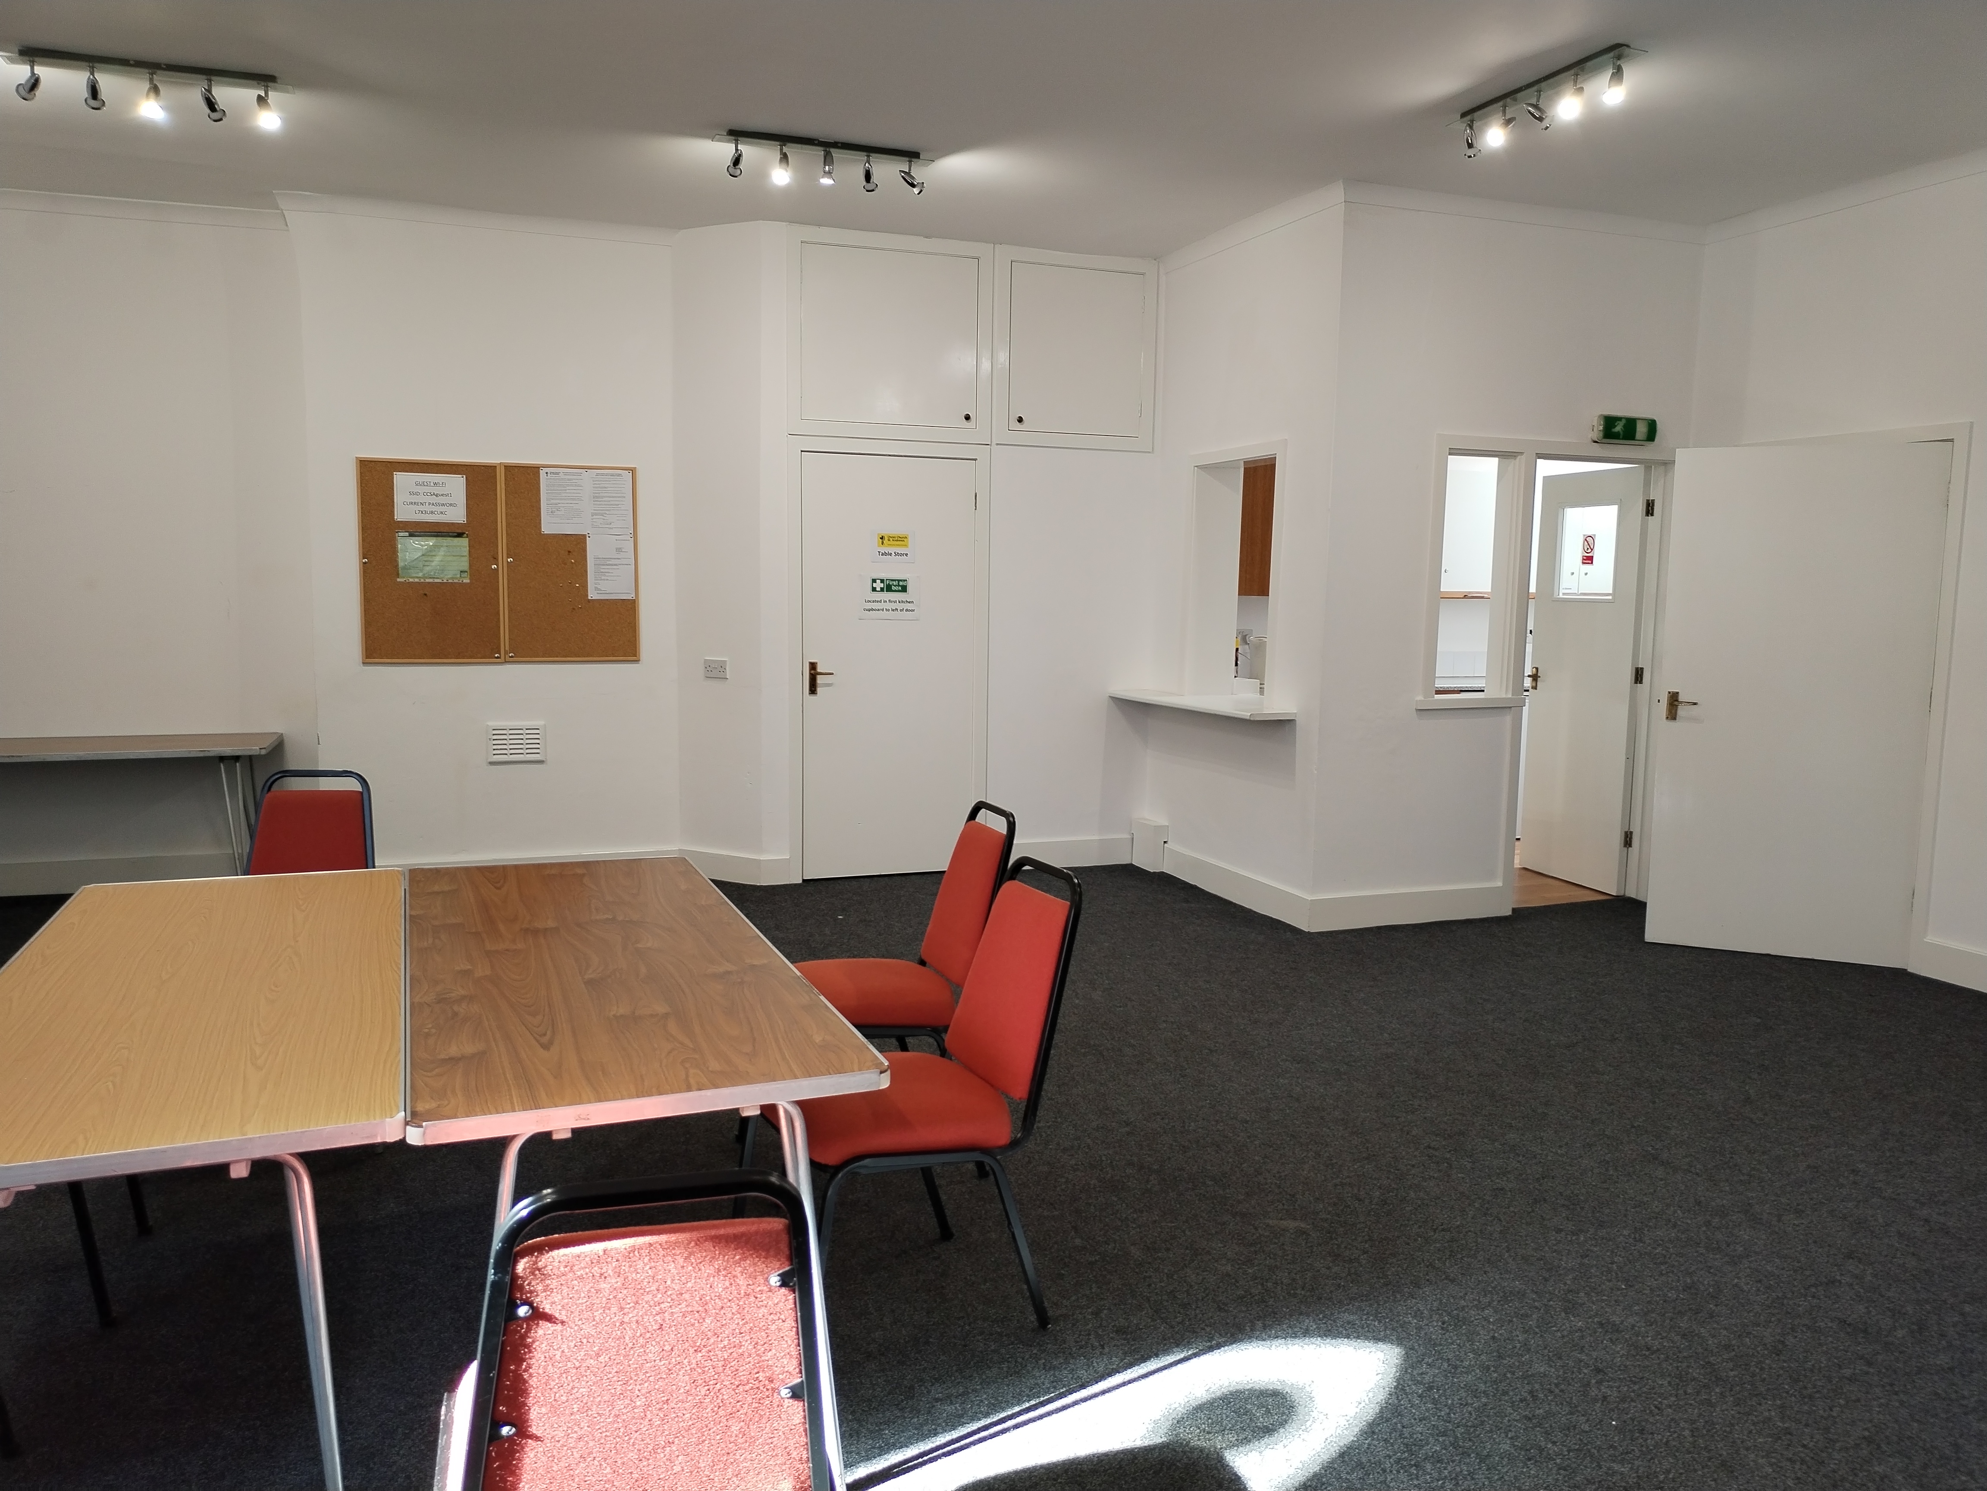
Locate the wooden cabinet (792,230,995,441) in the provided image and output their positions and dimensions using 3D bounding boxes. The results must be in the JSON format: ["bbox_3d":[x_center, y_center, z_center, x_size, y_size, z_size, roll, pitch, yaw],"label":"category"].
[{"bbox_3d":[-0.476,-1.909,6.999,0.856,0.800,0.035,-1,7,-20],"label":"wooden cabinet"}]

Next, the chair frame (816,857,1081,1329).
[{"bbox_3d":[-0.175,0.685,2.977,0.600,0.868,0.460,-2,7,-24],"label":"chair frame"}]

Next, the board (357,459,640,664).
[{"bbox_3d":[-2.204,-0.815,6.718,1.197,0.899,0.025,-2,7,-21],"label":"board"}]

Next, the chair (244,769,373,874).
[{"bbox_3d":[-1.950,0.540,4.113,0.450,0.885,0.600,0,7,-5],"label":"chair"}]

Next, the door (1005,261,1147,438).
[{"bbox_3d":[0.404,-1.920,7.268,0.704,0.793,0.040,-2,7,-21],"label":"door"}]

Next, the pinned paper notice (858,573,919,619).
[{"bbox_3d":[-0.493,-0.701,7.126,0.298,0.212,0.005,-1,7,-20],"label":"pinned paper notice"}]

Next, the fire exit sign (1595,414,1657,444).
[{"bbox_3d":[2.763,-1.370,6.532,0.315,0.122,0.065,-1,7,-20],"label":"fire exit sign"}]

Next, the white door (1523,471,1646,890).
[{"bbox_3d":[2.889,-0.324,7.318,0.045,2.004,0.715,-1,7,-17],"label":"white door"}]

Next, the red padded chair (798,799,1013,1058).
[{"bbox_3d":[-0.268,0.602,3.757,0.600,0.885,0.450,-2,7,-23],"label":"red padded chair"}]

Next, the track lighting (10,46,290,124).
[{"bbox_3d":[-2.598,-2.025,4.618,0.750,0.150,0.100,-2,7,-21],"label":"track lighting"}]

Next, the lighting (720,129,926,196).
[{"bbox_3d":[-0.602,-2.141,5.490,0.780,0.155,0.110,-1,7,-20],"label":"lighting"}]

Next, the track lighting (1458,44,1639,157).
[{"bbox_3d":[1.730,-2.022,4.715,0.110,0.155,0.780,-1,7,-20],"label":"track lighting"}]

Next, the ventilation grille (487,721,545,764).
[{"bbox_3d":[-2.180,-0.012,6.832,0.254,0.182,0.020,-1,7,-19],"label":"ventilation grille"}]

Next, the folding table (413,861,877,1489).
[{"bbox_3d":[-0.830,0.762,3.100,0.701,0.707,1.831,-2,7,-21],"label":"folding table"}]

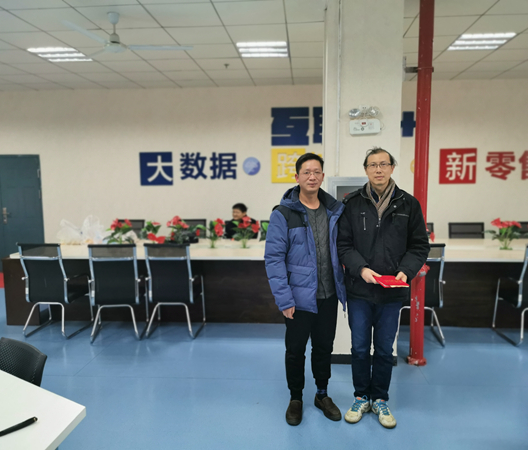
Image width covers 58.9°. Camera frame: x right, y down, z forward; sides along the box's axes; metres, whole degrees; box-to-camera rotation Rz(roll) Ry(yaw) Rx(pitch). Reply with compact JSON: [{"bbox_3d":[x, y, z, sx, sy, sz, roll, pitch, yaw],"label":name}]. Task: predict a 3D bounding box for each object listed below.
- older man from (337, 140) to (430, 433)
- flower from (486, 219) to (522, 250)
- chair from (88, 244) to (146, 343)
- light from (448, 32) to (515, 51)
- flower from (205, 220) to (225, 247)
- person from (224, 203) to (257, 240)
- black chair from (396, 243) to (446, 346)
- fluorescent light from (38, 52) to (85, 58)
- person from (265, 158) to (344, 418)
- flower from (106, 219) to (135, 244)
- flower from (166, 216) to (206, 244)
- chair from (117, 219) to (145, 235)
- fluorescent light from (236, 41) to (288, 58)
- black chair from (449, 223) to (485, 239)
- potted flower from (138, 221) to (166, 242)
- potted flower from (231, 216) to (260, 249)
[{"bbox_3d":[0.753,0.389,3.001,0.551,1.751,0.400,0,6,8],"label":"older man"},{"bbox_3d":[2.735,0.105,5.294,0.400,0.380,0.320,0,6,5],"label":"flower"},{"bbox_3d":[-1.470,0.644,4.845,0.530,0.955,0.650,-1,6,-7],"label":"chair"},{"bbox_3d":[2.386,-2.028,5.169,0.600,0.070,0.580,0,6,5],"label":"light"},{"bbox_3d":[-0.583,0.098,5.580,0.240,0.370,0.240,0,6,5],"label":"flower"},{"bbox_3d":[-0.348,0.316,6.671,0.500,1.220,0.600,2,6,20],"label":"person"},{"bbox_3d":[1.450,0.625,4.539,0.510,0.960,0.620,0,6,2],"label":"black chair"},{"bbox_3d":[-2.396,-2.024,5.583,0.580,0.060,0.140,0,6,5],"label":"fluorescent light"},{"bbox_3d":[0.268,0.402,3.045,0.510,1.723,0.360,-1,6,-9],"label":"person"},{"bbox_3d":[-1.725,0.094,5.627,0.330,0.346,0.300,0,6,5],"label":"flower"},{"bbox_3d":[-0.921,0.083,5.556,0.459,0.369,0.360,0,6,5],"label":"flower"},{"bbox_3d":[-2.009,0.435,6.726,0.520,0.950,0.600,0,6,5],"label":"chair"},{"bbox_3d":[-0.005,-2.031,5.375,0.600,0.070,0.580,0,6,5],"label":"fluorescent light"},{"bbox_3d":[2.766,0.471,6.237,0.530,0.950,0.620,0,6,5],"label":"black chair"},{"bbox_3d":[-1.344,0.106,5.595,0.302,0.322,0.280,0,6,5],"label":"potted flower"},{"bbox_3d":[-0.205,0.085,5.474,0.313,0.371,0.310,0,6,5],"label":"potted flower"}]

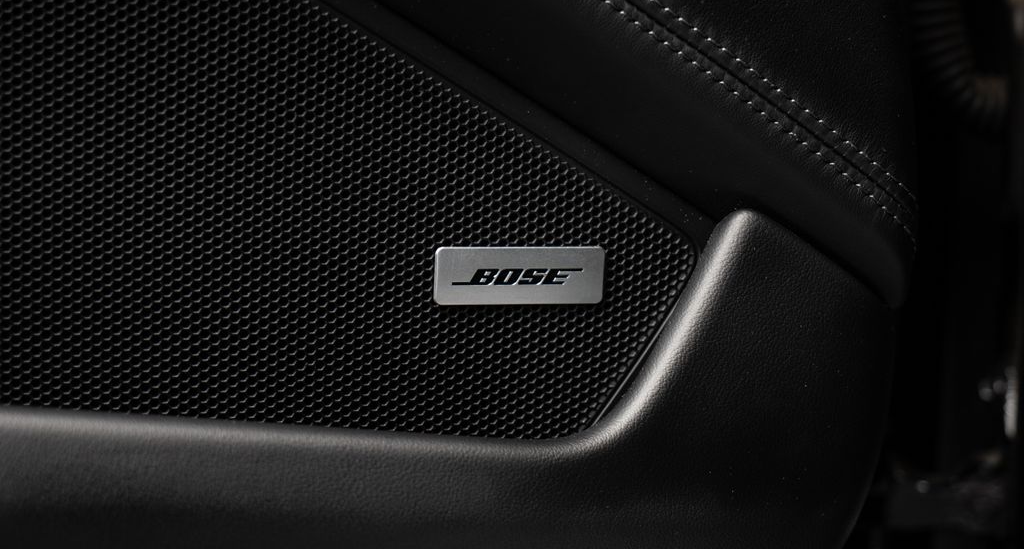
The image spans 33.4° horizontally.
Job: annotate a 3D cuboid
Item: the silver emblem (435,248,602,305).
[{"bbox_3d":[0.002,0.000,0.446,0.045,0.015,0.002,0,13,-11],"label":"silver emblem"}]

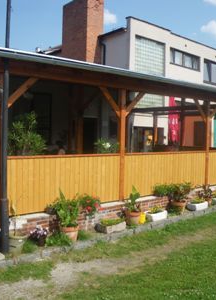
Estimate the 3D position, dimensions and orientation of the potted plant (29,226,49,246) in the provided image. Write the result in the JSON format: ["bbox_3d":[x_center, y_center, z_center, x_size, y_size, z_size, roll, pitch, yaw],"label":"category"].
[{"bbox_3d":[-1.100,1.363,5.156,0.310,0.330,0.300,1,3,0],"label":"potted plant"}]

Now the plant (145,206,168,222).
[{"bbox_3d":[0.997,1.284,6.648,0.440,0.260,0.250,-1,4,-39],"label":"plant"}]

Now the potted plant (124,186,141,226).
[{"bbox_3d":[0.494,1.133,6.520,0.310,0.750,0.310,1,2,0],"label":"potted plant"}]

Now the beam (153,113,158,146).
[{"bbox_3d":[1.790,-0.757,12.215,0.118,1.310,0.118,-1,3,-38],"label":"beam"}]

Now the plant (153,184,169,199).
[{"bbox_3d":[1.155,0.896,6.985,0.360,0.300,0.280,-1,4,-39],"label":"plant"}]

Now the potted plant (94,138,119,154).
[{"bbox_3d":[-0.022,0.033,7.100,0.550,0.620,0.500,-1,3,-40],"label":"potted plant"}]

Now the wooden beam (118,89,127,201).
[{"bbox_3d":[0.264,-0.089,6.368,0.118,2.179,0.118,-1,3,-38],"label":"wooden beam"}]

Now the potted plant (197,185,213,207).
[{"bbox_3d":[2.292,1.081,7.684,0.317,0.494,0.288,-1,3,-38],"label":"potted plant"}]

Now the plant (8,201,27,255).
[{"bbox_3d":[-1.328,1.084,4.725,0.320,0.800,0.320,-1,3,-39],"label":"plant"}]

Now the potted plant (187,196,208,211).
[{"bbox_3d":[2.079,1.229,7.497,0.450,0.270,0.260,-1,4,-39],"label":"potted plant"}]

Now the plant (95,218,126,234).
[{"bbox_3d":[0.074,1.333,5.821,0.470,0.210,0.320,-1,3,-39],"label":"plant"}]

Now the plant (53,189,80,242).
[{"bbox_3d":[-0.688,1.090,5.425,0.460,0.850,0.440,1,3,0],"label":"plant"}]

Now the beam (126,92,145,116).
[{"bbox_3d":[0.621,-1.032,7.180,0.100,0.100,0.700,4,48,50],"label":"beam"}]

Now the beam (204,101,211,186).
[{"bbox_3d":[2.715,-0.160,8.927,0.140,2.364,0.140,-1,3,-39],"label":"beam"}]

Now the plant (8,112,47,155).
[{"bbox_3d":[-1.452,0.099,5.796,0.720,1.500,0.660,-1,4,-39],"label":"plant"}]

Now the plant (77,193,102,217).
[{"bbox_3d":[-0.323,0.968,5.645,0.355,0.365,0.298,-1,3,-38],"label":"plant"}]

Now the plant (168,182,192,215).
[{"bbox_3d":[1.583,1.071,7.112,0.500,0.660,0.480,1,3,0],"label":"plant"}]

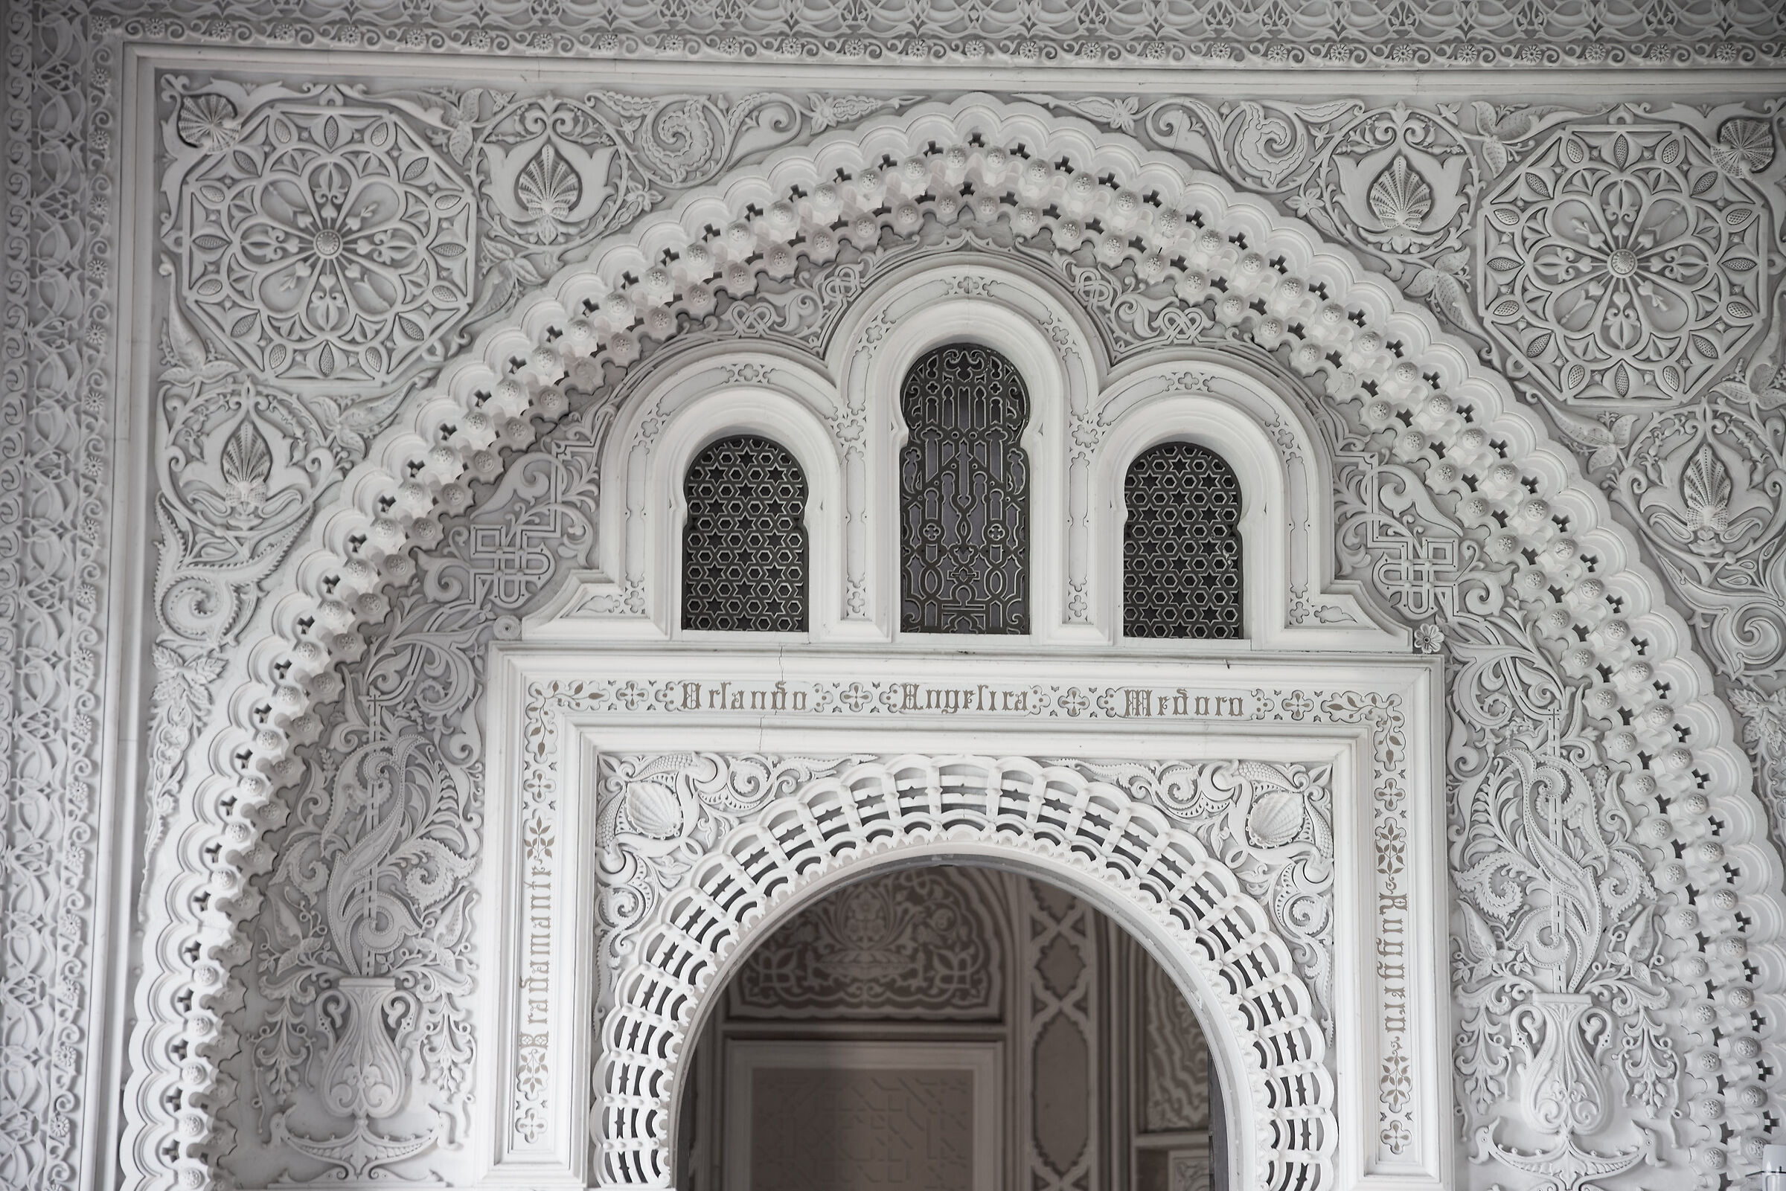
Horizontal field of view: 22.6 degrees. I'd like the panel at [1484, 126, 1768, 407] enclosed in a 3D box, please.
[{"bbox_3d":[1.831,-0.831,11.192,0.705,0.700,0.060,1,-10,-3],"label":"panel"}]

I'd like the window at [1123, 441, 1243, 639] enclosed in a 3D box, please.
[{"bbox_3d":[0.686,-0.133,10.639,0.302,0.476,0.040,1,-9,-2],"label":"window"}]

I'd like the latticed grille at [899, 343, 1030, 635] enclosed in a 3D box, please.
[{"bbox_3d":[0.186,-0.271,11.425,0.333,0.750,0.045,1,-10,-3],"label":"latticed grille"}]

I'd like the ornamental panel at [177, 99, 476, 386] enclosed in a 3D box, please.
[{"bbox_3d":[-1.396,-0.872,11.046,0.705,0.700,0.060,1,-10,-3],"label":"ornamental panel"}]

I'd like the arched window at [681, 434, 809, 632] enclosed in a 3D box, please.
[{"bbox_3d":[-0.376,-0.158,11.380,0.320,0.505,0.045,1,-10,-3],"label":"arched window"}]

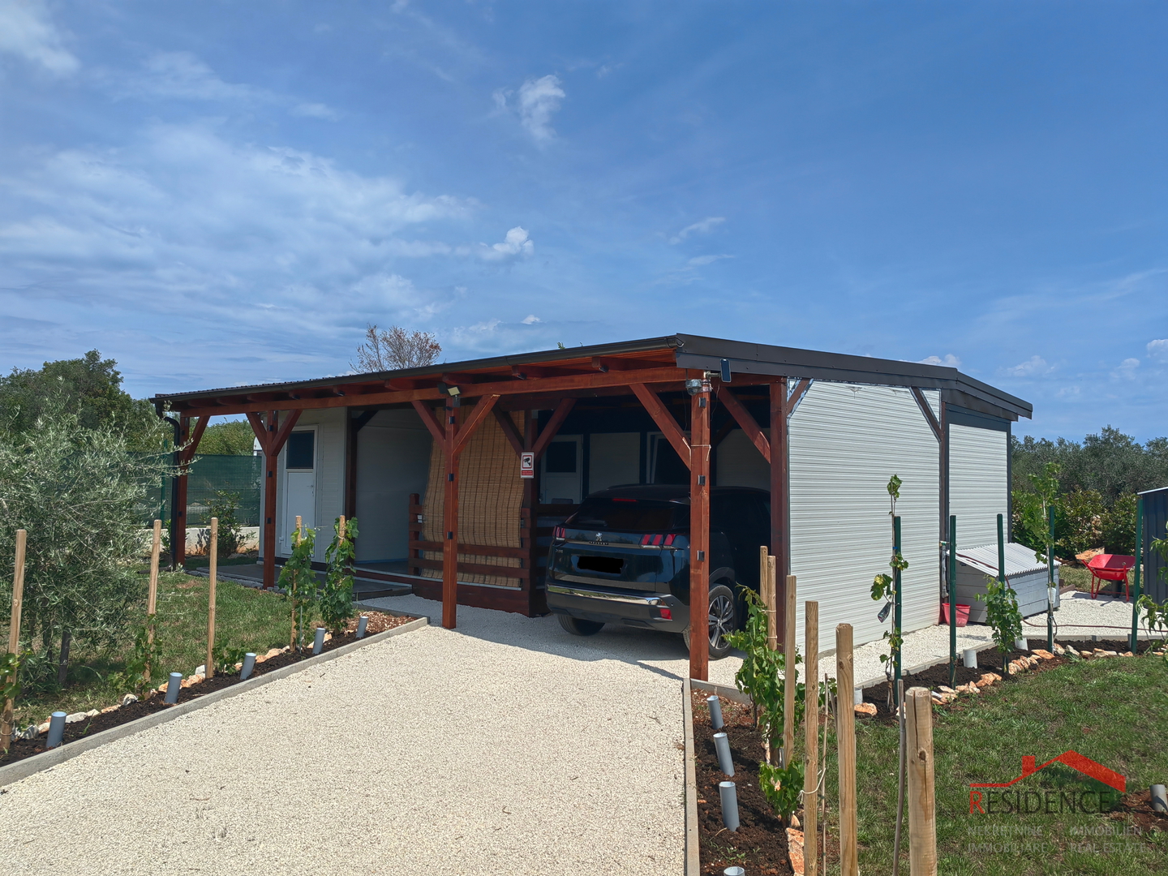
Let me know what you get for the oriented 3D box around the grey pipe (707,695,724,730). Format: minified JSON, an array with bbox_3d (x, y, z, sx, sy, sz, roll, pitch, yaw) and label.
[{"bbox_3d":[0.890,1.849,6.139,0.075,0.202,0.075,-11,1,8],"label":"grey pipe"}]

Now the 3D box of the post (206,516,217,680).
[{"bbox_3d":[-2.964,1.276,7.273,0.049,1.266,0.049,2,-3,-24],"label":"post"}]

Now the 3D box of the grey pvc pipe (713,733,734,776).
[{"bbox_3d":[0.801,1.796,5.177,0.075,0.216,0.075,-14,-3,8],"label":"grey pvc pipe"}]

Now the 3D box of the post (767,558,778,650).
[{"bbox_3d":[1.118,1.325,5.389,0.047,1.245,0.047,-1,-3,12],"label":"post"}]

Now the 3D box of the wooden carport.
[{"bbox_3d":[-0.292,0.714,13.806,10.670,3.100,8.320,-1,-3,44],"label":"wooden carport"}]

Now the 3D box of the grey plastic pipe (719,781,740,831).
[{"bbox_3d":[0.697,1.757,4.348,0.075,0.206,0.075,-6,-4,9],"label":"grey plastic pipe"}]

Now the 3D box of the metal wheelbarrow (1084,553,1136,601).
[{"bbox_3d":[7.953,2.103,13.715,0.580,0.650,1.300,-1,-3,38],"label":"metal wheelbarrow"}]

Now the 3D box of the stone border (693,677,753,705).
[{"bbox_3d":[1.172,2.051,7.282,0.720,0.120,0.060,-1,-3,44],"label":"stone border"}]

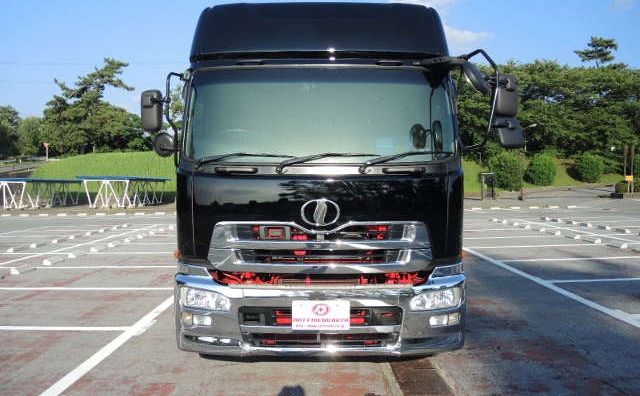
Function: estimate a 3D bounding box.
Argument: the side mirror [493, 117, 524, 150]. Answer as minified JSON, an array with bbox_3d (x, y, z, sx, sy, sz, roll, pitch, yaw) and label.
[{"bbox_3d":[1.567,-0.533,4.280,0.235,0.250,0.100,0,2,-14],"label":"side mirror"}]

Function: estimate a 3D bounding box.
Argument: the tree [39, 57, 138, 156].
[{"bbox_3d":[-32.196,-12.586,72.000,13.000,13.300,12.000,0,1,0],"label":"tree"}]

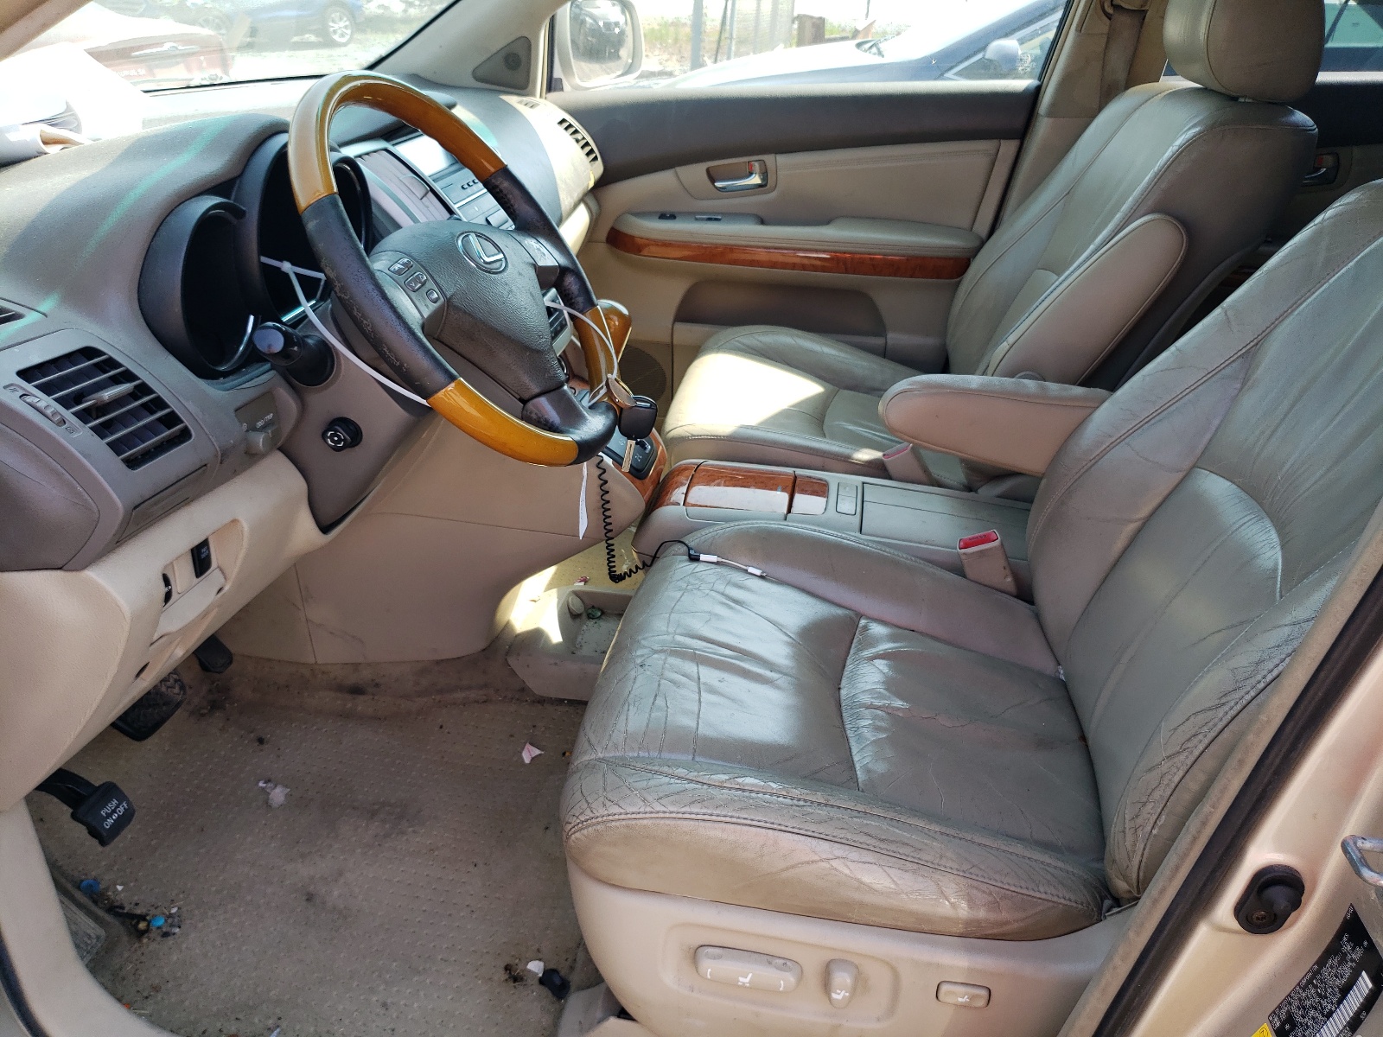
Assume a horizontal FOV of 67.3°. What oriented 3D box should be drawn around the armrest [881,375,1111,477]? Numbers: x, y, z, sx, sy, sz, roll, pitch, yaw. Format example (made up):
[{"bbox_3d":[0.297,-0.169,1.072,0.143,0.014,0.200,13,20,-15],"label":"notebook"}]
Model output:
[{"bbox_3d":[0.365,-0.102,1.187,0.310,0.100,0.075,8,29,8],"label":"armrest"}]

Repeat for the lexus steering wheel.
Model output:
[{"bbox_3d":[-0.212,-0.207,0.931,0.090,0.385,0.385,-28,15,24],"label":"lexus steering wheel"}]

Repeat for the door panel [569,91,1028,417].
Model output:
[{"bbox_3d":[0.103,-0.495,1.966,0.940,0.680,0.150,8,29,8],"label":"door panel"}]

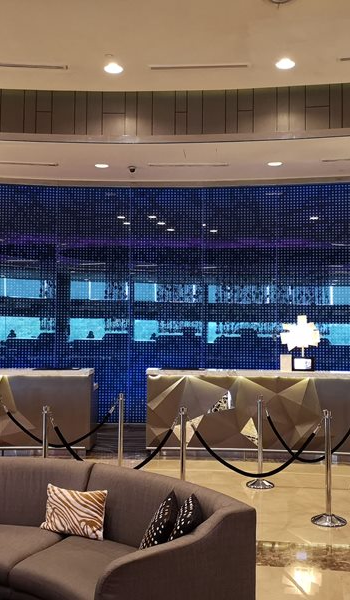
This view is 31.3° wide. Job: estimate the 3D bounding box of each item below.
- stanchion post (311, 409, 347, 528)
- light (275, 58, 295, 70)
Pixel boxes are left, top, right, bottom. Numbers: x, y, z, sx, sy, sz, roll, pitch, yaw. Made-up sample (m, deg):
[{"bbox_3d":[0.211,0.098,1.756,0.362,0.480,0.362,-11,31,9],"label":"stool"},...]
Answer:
[{"bbox_3d":[1.338,1.443,5.424,0.310,0.955,0.310,0,-3,0],"label":"stanchion post"},{"bbox_3d":[1.385,-2.978,7.819,0.210,0.060,0.210,0,-3,0],"label":"light"}]

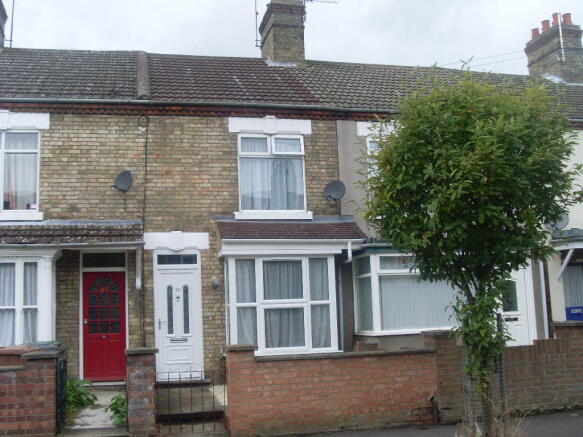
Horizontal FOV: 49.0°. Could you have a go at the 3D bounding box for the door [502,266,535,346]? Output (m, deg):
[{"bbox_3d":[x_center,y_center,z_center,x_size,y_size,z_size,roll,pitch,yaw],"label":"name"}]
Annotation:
[{"bbox_3d":[4.511,1.835,12.958,0.920,1.990,0.100,0,-7,-12],"label":"door"}]

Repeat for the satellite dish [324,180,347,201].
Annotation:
[{"bbox_3d":[0.860,-0.543,12.420,0.430,0.400,0.300,-6,-8,32],"label":"satellite dish"}]

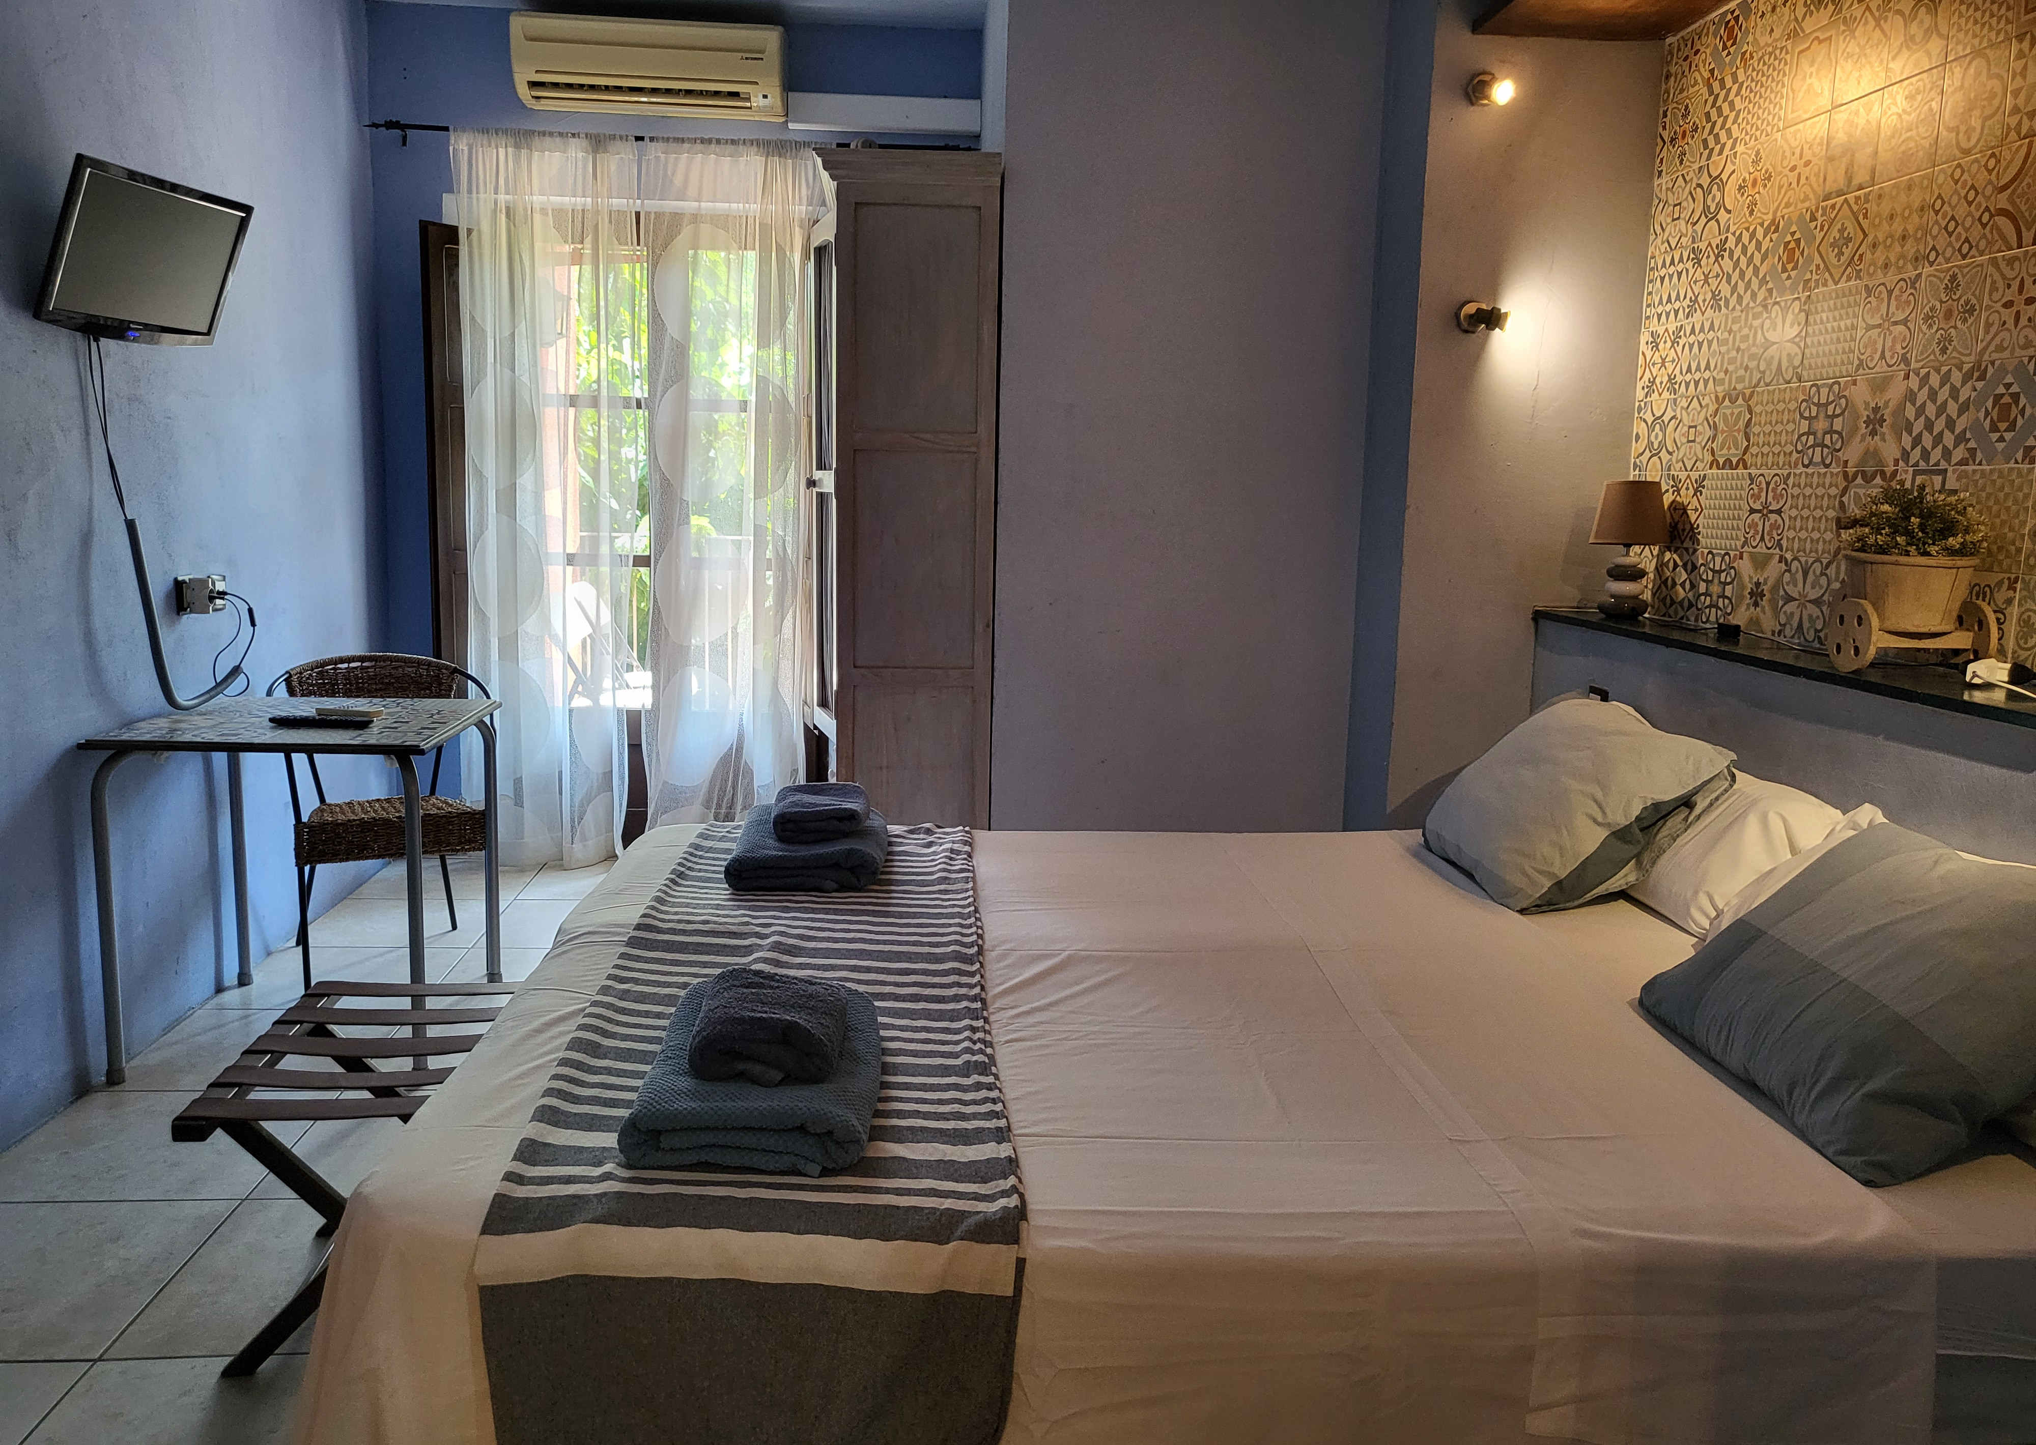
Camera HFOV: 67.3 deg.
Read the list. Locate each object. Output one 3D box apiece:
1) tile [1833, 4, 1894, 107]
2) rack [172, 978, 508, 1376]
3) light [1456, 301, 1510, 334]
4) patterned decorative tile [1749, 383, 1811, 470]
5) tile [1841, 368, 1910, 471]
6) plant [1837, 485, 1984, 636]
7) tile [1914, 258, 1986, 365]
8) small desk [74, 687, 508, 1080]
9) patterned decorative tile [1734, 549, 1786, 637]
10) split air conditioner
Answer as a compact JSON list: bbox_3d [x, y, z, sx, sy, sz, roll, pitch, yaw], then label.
[{"bbox_3d":[1.568,-1.240,2.832,0.010,0.167,0.166,1,9,-5],"label":"tile"},{"bbox_3d":[-0.945,0.690,2.341,0.410,0.415,0.570,1,9,-5],"label":"rack"},{"bbox_3d":[1.039,-0.901,3.397,0.093,0.070,0.085,1,9,-4],"label":"light"},{"bbox_3d":[1.386,-0.537,2.784,0.012,0.150,0.150,1,9,-4],"label":"patterned decorative tile"},{"bbox_3d":[1.565,-0.547,2.784,0.010,0.167,0.166,1,9,-5],"label":"tile"},{"bbox_3d":[1.378,-0.252,2.341,0.195,0.226,0.205,1,9,-4],"label":"plant"},{"bbox_3d":[1.417,-0.616,2.317,0.012,0.150,0.150,1,9,-4],"label":"tile"},{"bbox_3d":[-1.580,0.347,3.467,0.664,0.724,0.677,1,9,-5],"label":"small desk"},{"bbox_3d":[1.444,-0.248,2.978,0.010,0.159,0.157,1,9,-4],"label":"patterned decorative tile"},{"bbox_3d":[-1.095,-1.957,4.615,0.798,0.253,0.200,1,9,-5],"label":"split air conditioner"}]

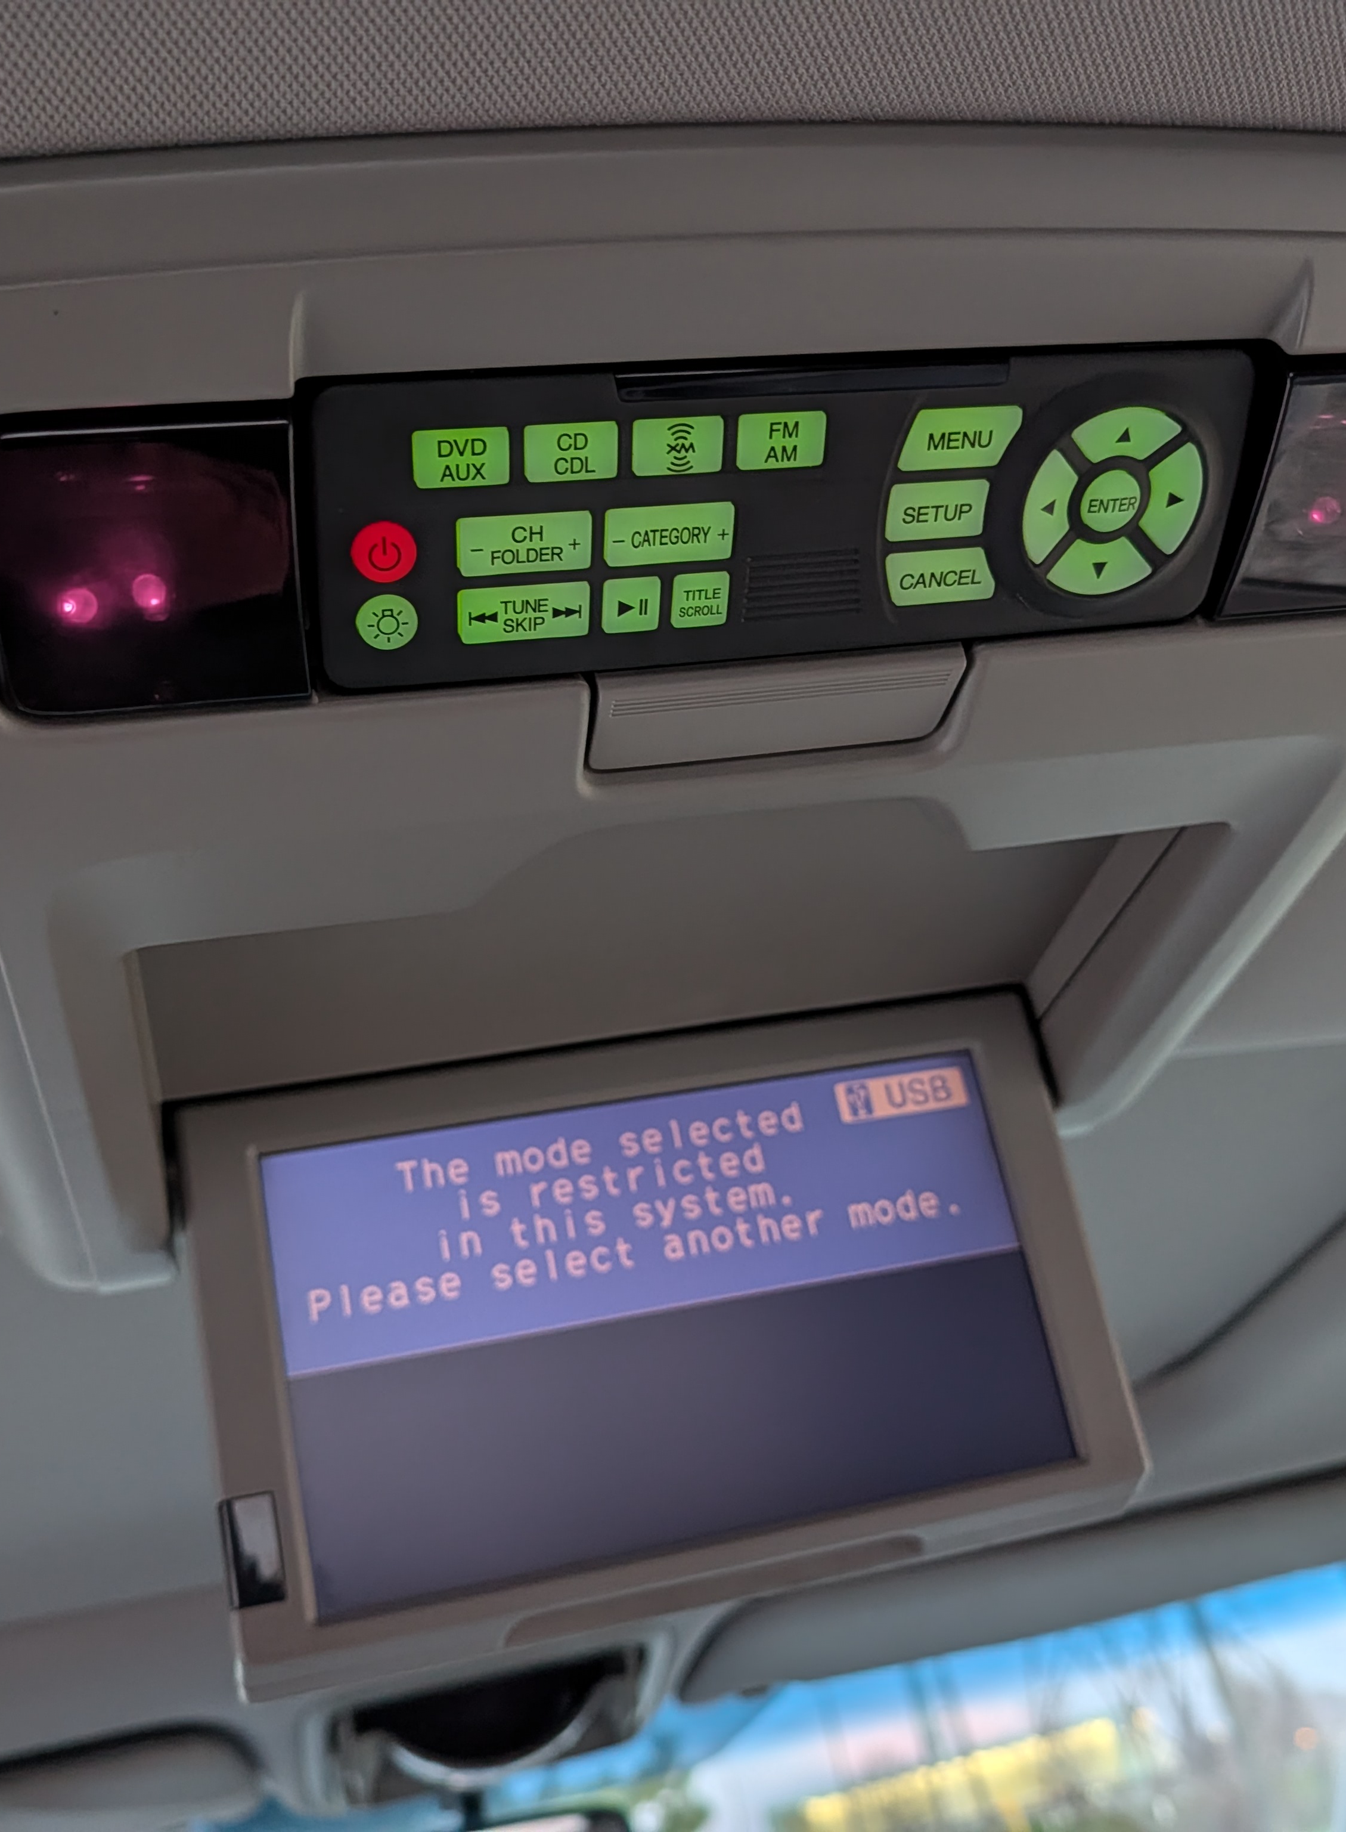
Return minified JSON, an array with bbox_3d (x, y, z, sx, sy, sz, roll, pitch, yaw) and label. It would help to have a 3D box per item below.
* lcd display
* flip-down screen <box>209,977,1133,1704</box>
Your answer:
[{"bbox_3d":[0.000,0.104,0.444,0.199,0.112,0.010,-7,-19,-15],"label":"lcd display"},{"bbox_3d":[-0.001,0.106,0.448,0.236,0.142,0.025,-7,-19,-15],"label":"flip-down screen"}]

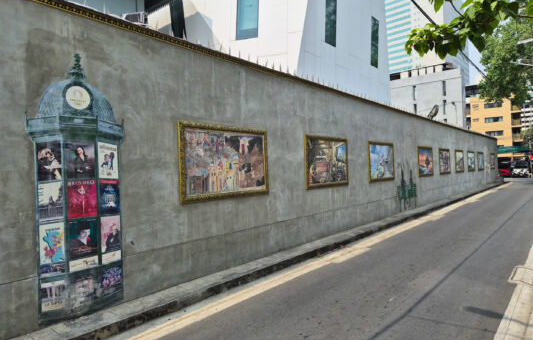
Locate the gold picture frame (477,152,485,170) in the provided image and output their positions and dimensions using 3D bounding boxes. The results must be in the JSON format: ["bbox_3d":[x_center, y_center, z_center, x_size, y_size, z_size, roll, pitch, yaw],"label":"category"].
[{"bbox_3d":[14.044,-0.542,23.180,0.070,1.178,1.969,-2,0,41],"label":"gold picture frame"}]

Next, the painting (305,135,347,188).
[{"bbox_3d":[1.451,-0.175,8.237,0.070,1.178,1.969,-2,0,39],"label":"painting"}]

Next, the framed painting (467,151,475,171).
[{"bbox_3d":[12.144,-0.486,20.970,0.070,1.178,1.969,-2,0,41],"label":"framed painting"}]

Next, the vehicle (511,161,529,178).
[{"bbox_3d":[29.959,-0.084,41.754,1.820,1.870,4.600,-2,0,41],"label":"vehicle"}]

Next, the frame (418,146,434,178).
[{"bbox_3d":[6.400,-0.317,14.194,0.070,1.178,1.969,-2,0,40],"label":"frame"}]

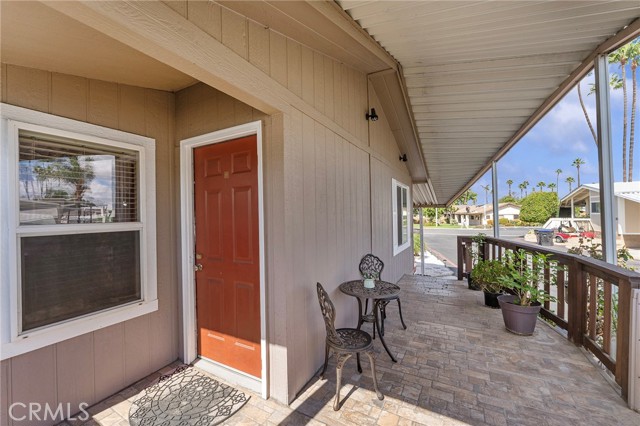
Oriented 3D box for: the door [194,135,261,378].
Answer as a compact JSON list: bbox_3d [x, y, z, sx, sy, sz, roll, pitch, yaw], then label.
[{"bbox_3d":[-0.820,0.359,2.203,0.775,1.970,0.050,-2,-1,27],"label":"door"}]

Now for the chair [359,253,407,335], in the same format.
[{"bbox_3d":[0.787,0.995,3.153,0.400,0.863,0.450,-1,-1,-22],"label":"chair"}]

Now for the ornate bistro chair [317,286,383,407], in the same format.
[{"bbox_3d":[0.209,0.984,1.995,0.450,0.863,0.400,-1,-1,-19],"label":"ornate bistro chair"}]

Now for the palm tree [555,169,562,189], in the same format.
[{"bbox_3d":[114.837,-9.636,120.000,2.500,23.189,2.500,-2,-1,27],"label":"palm tree"}]

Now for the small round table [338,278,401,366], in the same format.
[{"bbox_3d":[0.516,1.095,2.542,0.630,0.650,0.630,-1,-1,0],"label":"small round table"}]

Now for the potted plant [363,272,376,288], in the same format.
[{"bbox_3d":[0.514,0.698,2.592,0.120,0.155,0.120,-2,-1,27],"label":"potted plant"}]

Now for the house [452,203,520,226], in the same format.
[{"bbox_3d":[33.700,0.300,50.000,13.000,4.300,9.000,-2,-1,14],"label":"house"}]

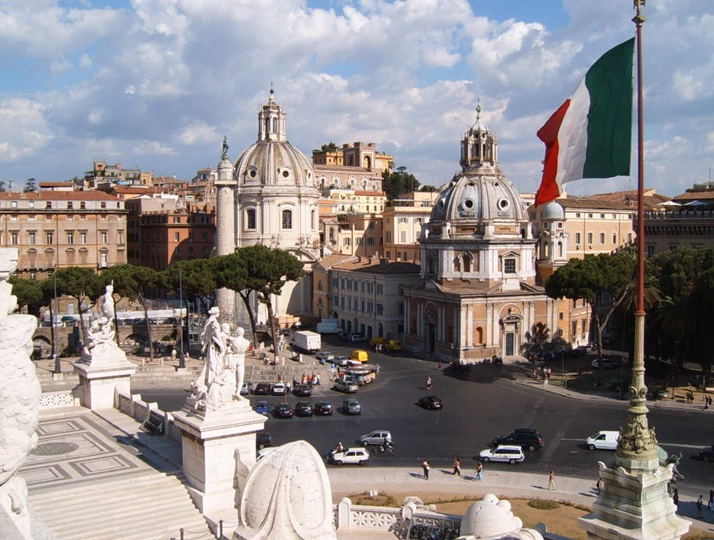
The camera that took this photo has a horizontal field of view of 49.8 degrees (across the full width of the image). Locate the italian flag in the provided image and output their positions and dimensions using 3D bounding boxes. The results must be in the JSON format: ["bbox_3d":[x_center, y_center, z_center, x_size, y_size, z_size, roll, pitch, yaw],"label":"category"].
[{"bbox_3d":[13.064,-8.433,44.000,5.700,9.500,2.400,1,4,10],"label":"italian flag"}]

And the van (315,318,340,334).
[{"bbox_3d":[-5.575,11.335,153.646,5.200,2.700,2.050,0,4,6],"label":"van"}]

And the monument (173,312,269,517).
[{"bbox_3d":[-7.783,7.501,43.275,3.927,10.873,3.927,-2,3,-35],"label":"monument"}]

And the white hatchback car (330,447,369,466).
[{"bbox_3d":[-0.481,18.000,74.728,3.380,1.440,1.480,0,2,4],"label":"white hatchback car"}]

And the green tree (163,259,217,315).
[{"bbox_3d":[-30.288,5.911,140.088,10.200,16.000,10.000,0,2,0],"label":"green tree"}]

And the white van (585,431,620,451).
[{"bbox_3d":[26.217,17.588,80.137,4.200,1.830,1.700,0,2,7],"label":"white van"}]

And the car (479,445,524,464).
[{"bbox_3d":[14.232,17.805,75.243,4.280,1.480,1.700,1,4,15],"label":"car"}]

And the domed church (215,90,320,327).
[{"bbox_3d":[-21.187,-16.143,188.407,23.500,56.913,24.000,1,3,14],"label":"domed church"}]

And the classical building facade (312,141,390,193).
[{"bbox_3d":[-2.608,-40.334,308.270,31.000,22.107,20.000,-2,4,-36],"label":"classical building facade"}]

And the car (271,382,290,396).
[{"bbox_3d":[-10.959,16.621,108.684,1.680,1.470,3.900,0,2,-7],"label":"car"}]

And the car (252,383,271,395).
[{"bbox_3d":[-12.727,15.699,103.824,1.660,1.420,3.900,0,4,1],"label":"car"}]

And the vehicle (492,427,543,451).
[{"bbox_3d":[16.814,17.608,80.252,4.700,1.780,1.920,1,2,22],"label":"vehicle"}]

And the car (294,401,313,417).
[{"bbox_3d":[-6.590,17.099,96.407,1.650,1.500,3.800,-1,2,-15],"label":"car"}]

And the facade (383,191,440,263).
[{"bbox_3d":[16.602,-10.299,234.784,17.000,27.489,14.500,0,3,-12],"label":"facade"}]

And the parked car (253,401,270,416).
[{"bbox_3d":[-11.753,16.777,94.064,1.630,1.440,3.800,-1,3,-13],"label":"parked car"}]

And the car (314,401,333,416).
[{"bbox_3d":[-4.152,16.758,94.713,1.660,1.460,3.900,-1,3,-13],"label":"car"}]

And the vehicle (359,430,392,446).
[{"bbox_3d":[2.072,17.722,81.779,3.320,1.430,1.520,0,2,2],"label":"vehicle"}]

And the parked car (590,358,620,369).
[{"bbox_3d":[39.079,14.418,120.772,4.200,1.450,1.680,-2,5,-29],"label":"parked car"}]

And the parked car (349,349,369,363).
[{"bbox_3d":[0.411,15.207,137.912,1.750,1.950,4.200,-1,3,-26],"label":"parked car"}]

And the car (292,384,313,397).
[{"bbox_3d":[-7.535,16.159,105.644,1.700,1.450,4.100,-1,3,-15],"label":"car"}]

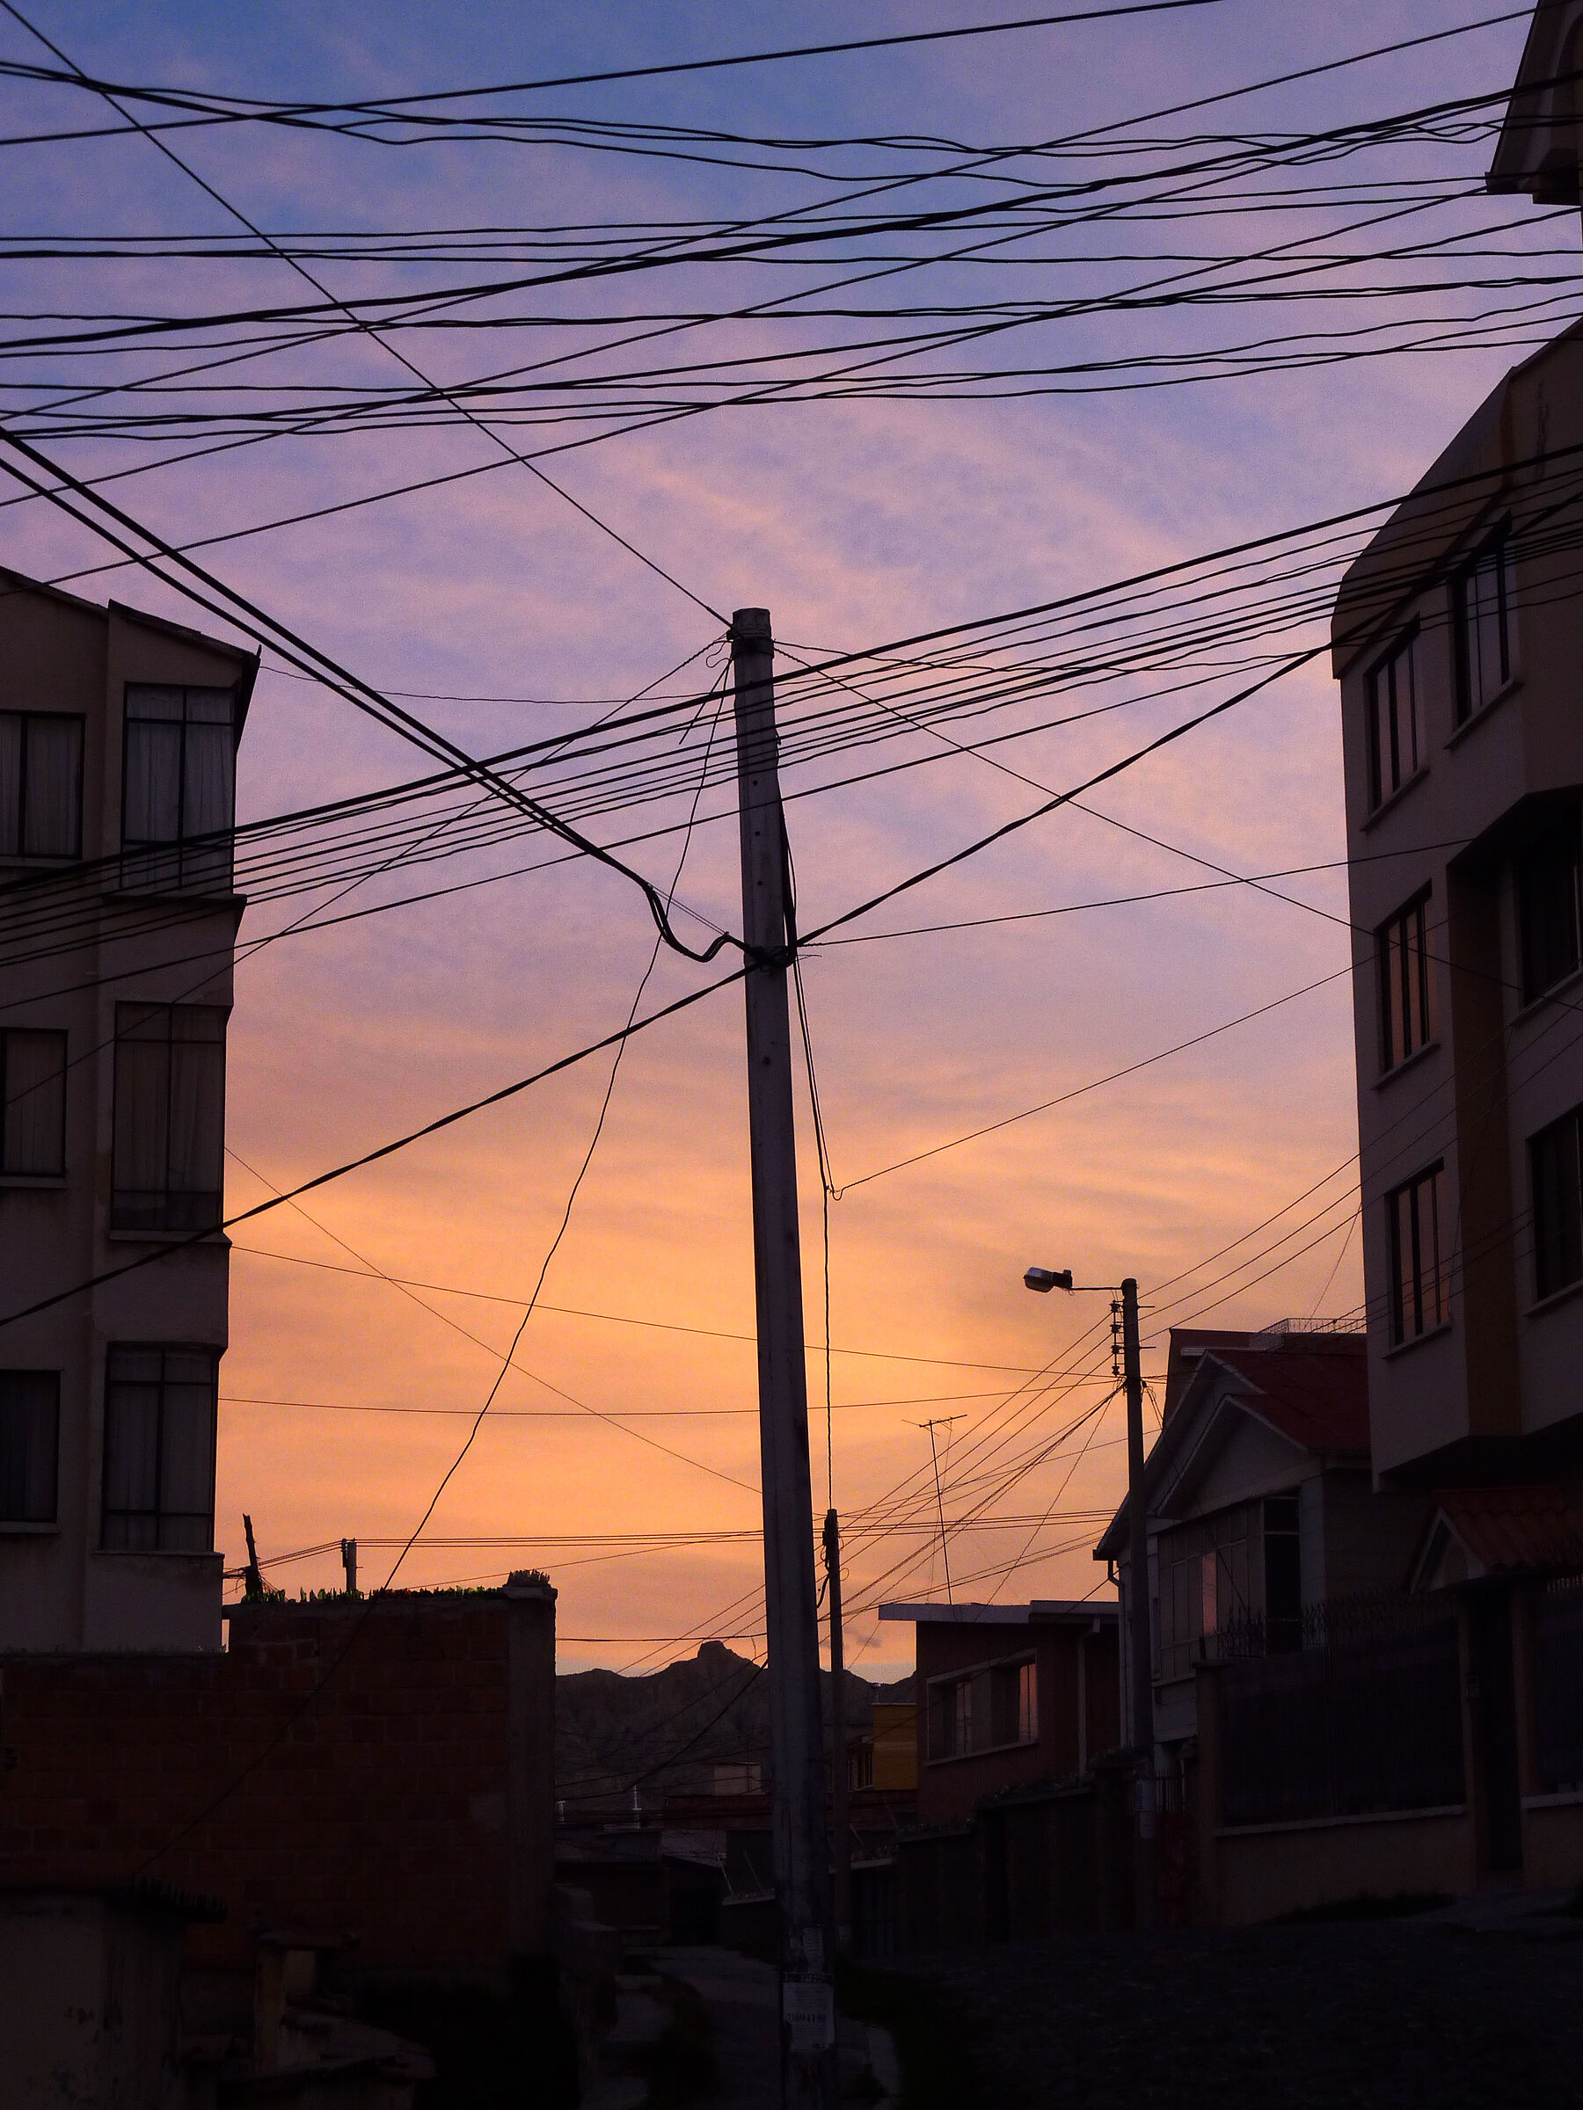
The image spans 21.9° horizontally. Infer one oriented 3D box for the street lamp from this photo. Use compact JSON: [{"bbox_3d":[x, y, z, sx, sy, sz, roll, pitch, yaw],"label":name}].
[{"bbox_3d":[3.244,5.843,44.524,1.268,7.156,0.300,0,-12,-4],"label":"street lamp"}]

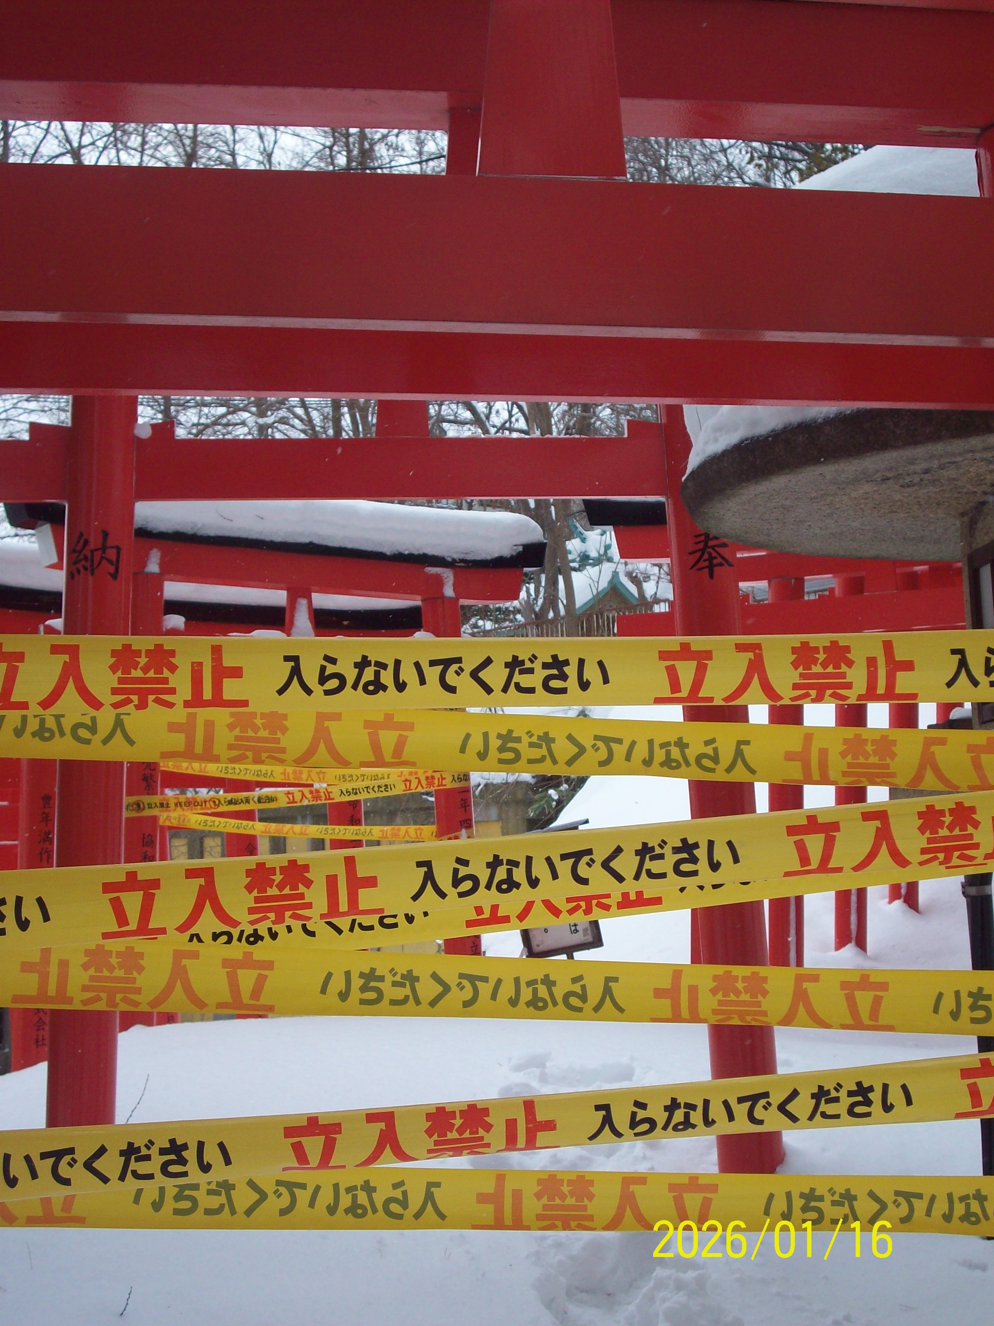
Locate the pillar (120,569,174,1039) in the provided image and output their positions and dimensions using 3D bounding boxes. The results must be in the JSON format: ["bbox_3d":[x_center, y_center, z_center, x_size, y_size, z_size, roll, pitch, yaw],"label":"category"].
[{"bbox_3d":[-1.534,0.575,8.850,0.180,1.957,0.180,0,-6,0],"label":"pillar"}]

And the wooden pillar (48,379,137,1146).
[{"bbox_3d":[-1.081,0.264,5.522,0.178,2.106,0.178,1,-5,0],"label":"wooden pillar"}]

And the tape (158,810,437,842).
[{"bbox_3d":[-0.876,0.760,9.445,1.539,0.100,0.030,7,-9,-38],"label":"tape"}]

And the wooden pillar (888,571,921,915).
[{"bbox_3d":[2.395,0.420,12.153,0.177,2.051,0.177,1,-4,0],"label":"wooden pillar"}]

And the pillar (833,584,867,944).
[{"bbox_3d":[1.955,0.533,11.403,0.177,2.088,0.177,1,-4,0],"label":"pillar"}]

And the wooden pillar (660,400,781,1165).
[{"bbox_3d":[0.614,0.285,5.675,0.177,2.197,0.177,-4,-5,0],"label":"wooden pillar"}]

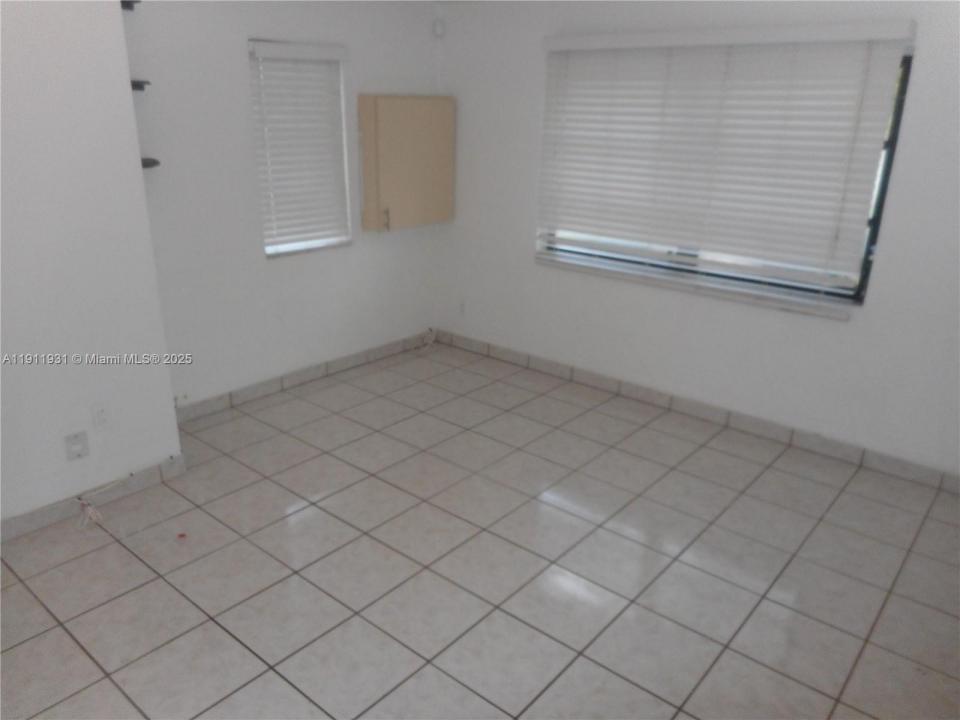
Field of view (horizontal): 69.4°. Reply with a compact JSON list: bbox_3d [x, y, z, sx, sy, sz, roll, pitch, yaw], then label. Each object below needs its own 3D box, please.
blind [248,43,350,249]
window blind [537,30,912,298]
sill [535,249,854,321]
[{"bbox_3d":[-0.990,-1.196,3.934,0.081,1.102,0.623,17,25,37],"label":"blind"},{"bbox_3d":[1.082,-1.082,3.609,1.867,1.153,0.088,17,25,37],"label":"window blind"},{"bbox_3d":[1.081,-0.420,3.875,1.847,0.051,0.125,17,25,37],"label":"sill"}]

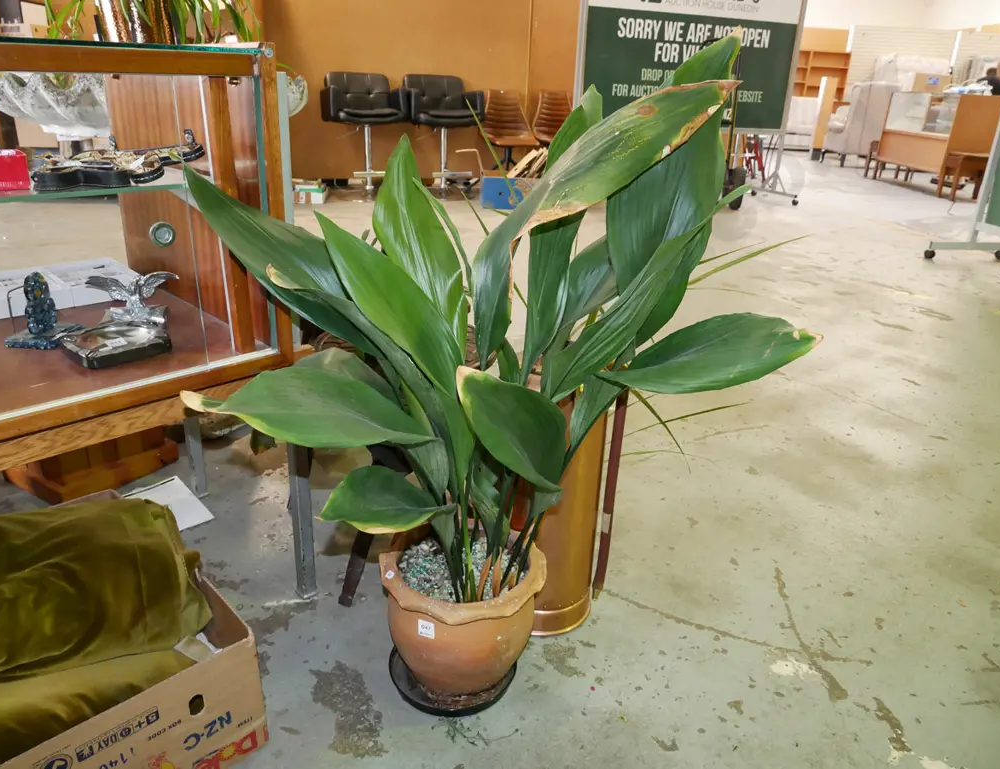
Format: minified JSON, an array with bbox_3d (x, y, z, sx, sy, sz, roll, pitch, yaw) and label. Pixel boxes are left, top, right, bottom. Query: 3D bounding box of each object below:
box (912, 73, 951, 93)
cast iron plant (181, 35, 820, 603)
[{"bbox_3d":[4.840,-3.366,7.970,0.420,0.250,0.330,12,26,18],"label":"box"},{"bbox_3d":[0.002,-0.044,1.102,0.960,0.930,0.720,3,25,0],"label":"cast iron plant"}]

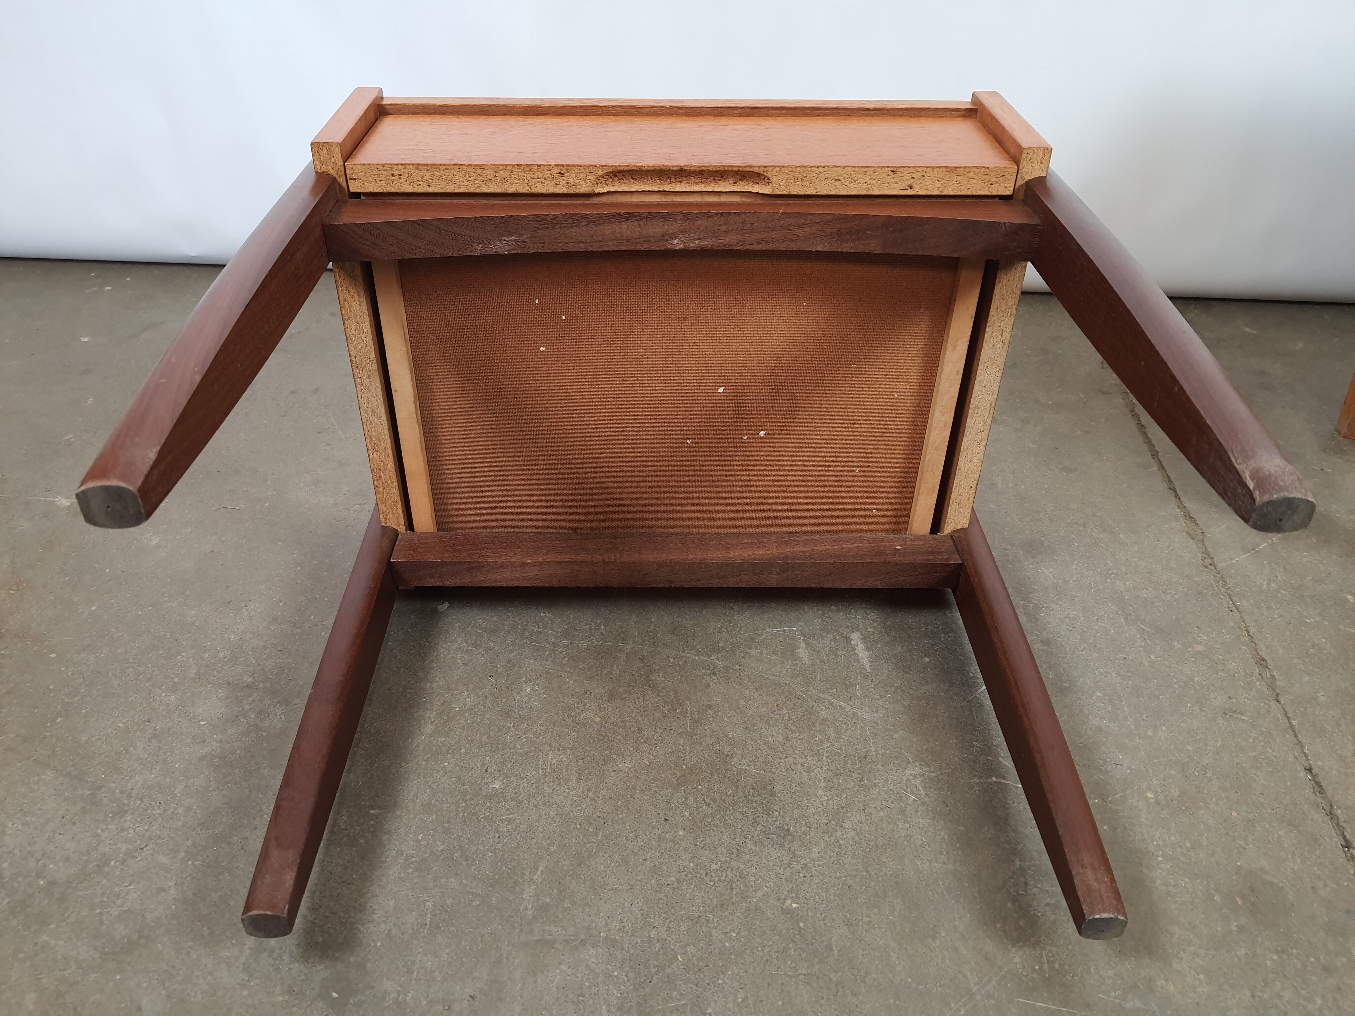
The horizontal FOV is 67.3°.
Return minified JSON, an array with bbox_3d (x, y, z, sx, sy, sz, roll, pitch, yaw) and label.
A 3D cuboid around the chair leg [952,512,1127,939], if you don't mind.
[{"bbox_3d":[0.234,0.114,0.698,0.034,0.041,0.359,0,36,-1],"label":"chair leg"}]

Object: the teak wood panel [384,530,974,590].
[{"bbox_3d":[0.001,0.042,0.792,0.434,0.026,0.031,0,36,-1],"label":"teak wood panel"}]

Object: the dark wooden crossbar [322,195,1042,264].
[{"bbox_3d":[0.004,-0.172,0.633,0.432,0.025,0.041,0,36,-1],"label":"dark wooden crossbar"}]

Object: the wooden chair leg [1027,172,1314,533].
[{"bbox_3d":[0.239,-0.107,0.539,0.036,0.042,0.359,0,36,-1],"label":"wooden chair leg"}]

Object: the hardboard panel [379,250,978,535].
[{"bbox_3d":[0.002,-0.084,0.728,0.402,0.289,0.011,0,36,-1],"label":"hardboard panel"}]

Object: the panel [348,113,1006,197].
[{"bbox_3d":[0.003,-0.236,0.676,0.415,0.018,0.111,0,36,-1],"label":"panel"}]

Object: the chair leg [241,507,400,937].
[{"bbox_3d":[-0.228,0.114,0.688,0.034,0.042,0.359,0,36,-1],"label":"chair leg"}]

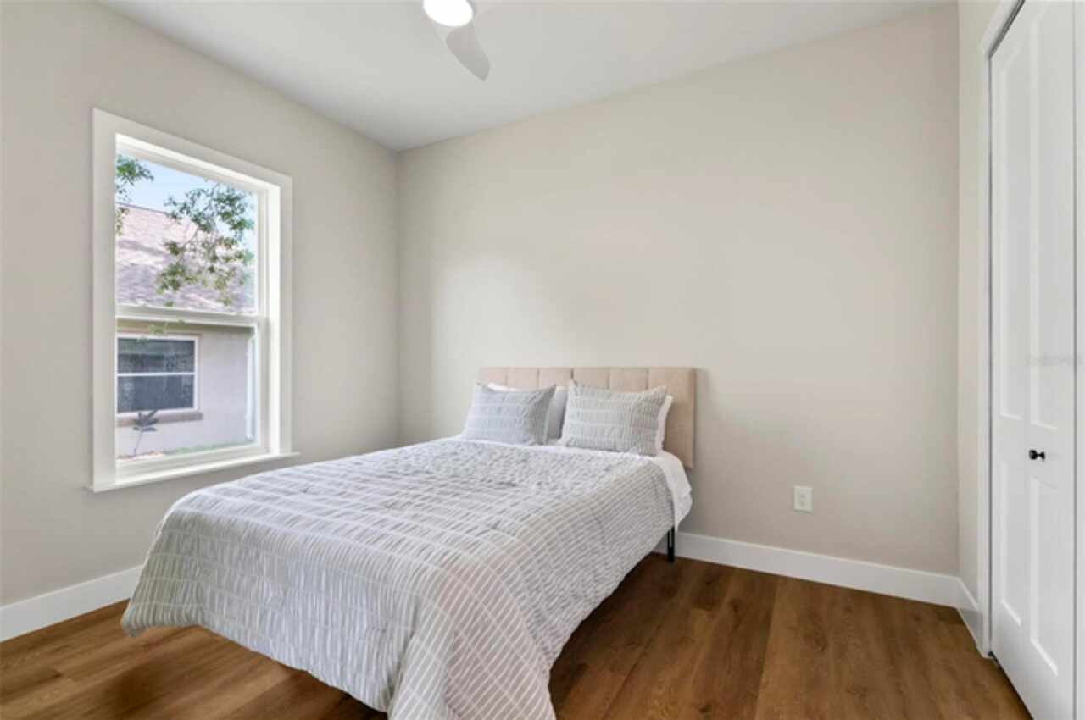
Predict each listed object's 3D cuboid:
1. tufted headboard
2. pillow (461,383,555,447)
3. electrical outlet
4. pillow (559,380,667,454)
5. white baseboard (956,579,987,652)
[{"bbox_3d":[0.212,0.314,2.965,1.398,0.522,0.098,0,0,28],"label":"tufted headboard"},{"bbox_3d":[-0.208,0.311,2.875,0.550,0.380,0.140,0,-18,23],"label":"pillow"},{"bbox_3d":[1.318,0.704,2.433,0.078,0.122,0.010,0,0,28],"label":"electrical outlet"},{"bbox_3d":[0.371,0.308,2.582,0.550,0.385,0.140,0,-17,28],"label":"pillow"},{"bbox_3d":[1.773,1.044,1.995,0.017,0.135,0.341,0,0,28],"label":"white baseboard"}]

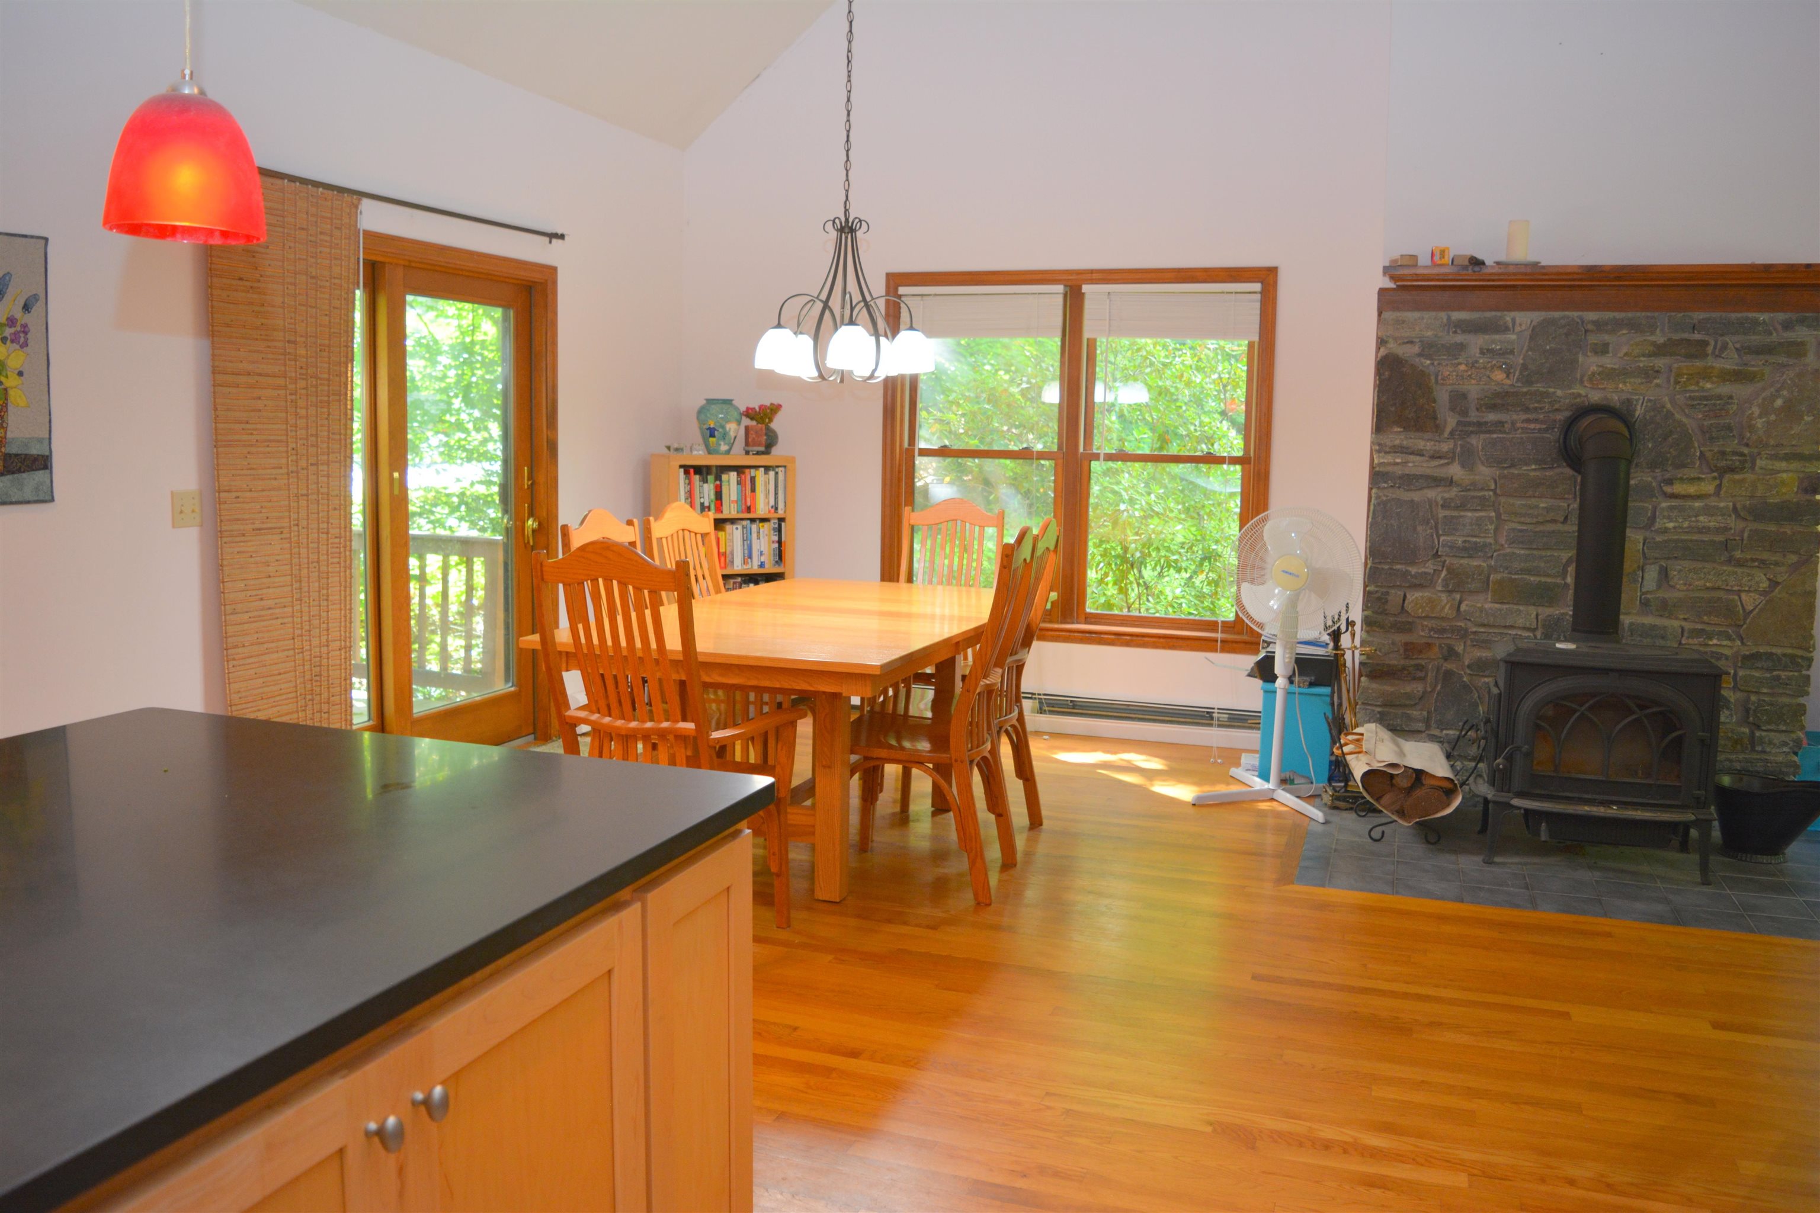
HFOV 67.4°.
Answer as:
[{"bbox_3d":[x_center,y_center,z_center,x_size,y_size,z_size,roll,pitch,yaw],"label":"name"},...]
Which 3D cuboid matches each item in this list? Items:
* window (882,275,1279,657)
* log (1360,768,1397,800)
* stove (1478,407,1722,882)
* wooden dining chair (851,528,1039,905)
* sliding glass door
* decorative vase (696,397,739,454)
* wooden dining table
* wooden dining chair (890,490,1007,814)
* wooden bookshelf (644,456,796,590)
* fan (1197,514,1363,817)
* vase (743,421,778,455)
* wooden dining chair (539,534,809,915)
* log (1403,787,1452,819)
[{"bbox_3d":[0.762,-0.709,6.600,1.877,1.767,0.129,3,7,19],"label":"window"},{"bbox_3d":[1.683,0.599,4.995,0.115,0.110,0.401,2,8,11],"label":"log"},{"bbox_3d":[2.354,0.082,4.675,0.738,1.565,0.743,4,8,20],"label":"stove"},{"bbox_3d":[0.079,0.307,4.373,0.626,1.152,0.477,3,7,19],"label":"wooden dining chair"},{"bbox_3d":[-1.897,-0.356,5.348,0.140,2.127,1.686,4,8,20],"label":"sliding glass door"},{"bbox_3d":[-0.913,-0.857,6.508,0.217,0.273,0.217,-3,8,-28],"label":"decorative vase"},{"bbox_3d":[-0.315,0.393,5.281,1.241,0.752,2.244,3,7,19],"label":"wooden dining table"},{"bbox_3d":[0.089,0.131,5.714,0.462,1.124,0.592,4,8,20],"label":"wooden dining chair"},{"bbox_3d":[-0.904,-0.086,6.620,0.629,1.290,0.292,-3,8,-28],"label":"wooden bookshelf"},{"bbox_3d":[1.489,0.199,5.415,0.566,1.172,0.606,5,8,27],"label":"fan"},{"bbox_3d":[-0.745,-0.838,6.792,0.159,0.147,0.159,-2,7,-24],"label":"vase"},{"bbox_3d":[-0.669,0.377,3.667,0.602,1.134,0.592,4,8,20],"label":"wooden dining chair"},{"bbox_3d":[1.877,0.679,4.973,0.144,0.124,0.377,2,7,10],"label":"log"}]

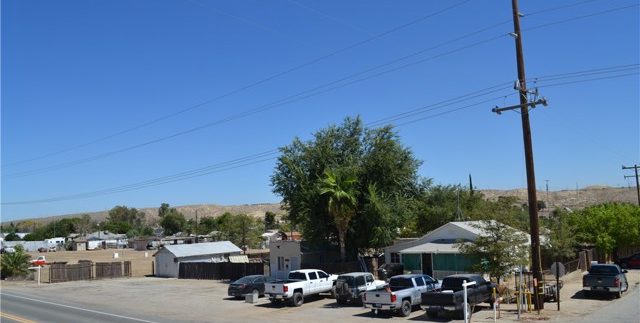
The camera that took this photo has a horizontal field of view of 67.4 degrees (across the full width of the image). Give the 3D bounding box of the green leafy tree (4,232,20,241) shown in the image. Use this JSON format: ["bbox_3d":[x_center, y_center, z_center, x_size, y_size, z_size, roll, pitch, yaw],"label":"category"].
[{"bbox_3d":[-83.181,22.200,129.544,4.600,6.020,4.600,4,-10,-32],"label":"green leafy tree"}]

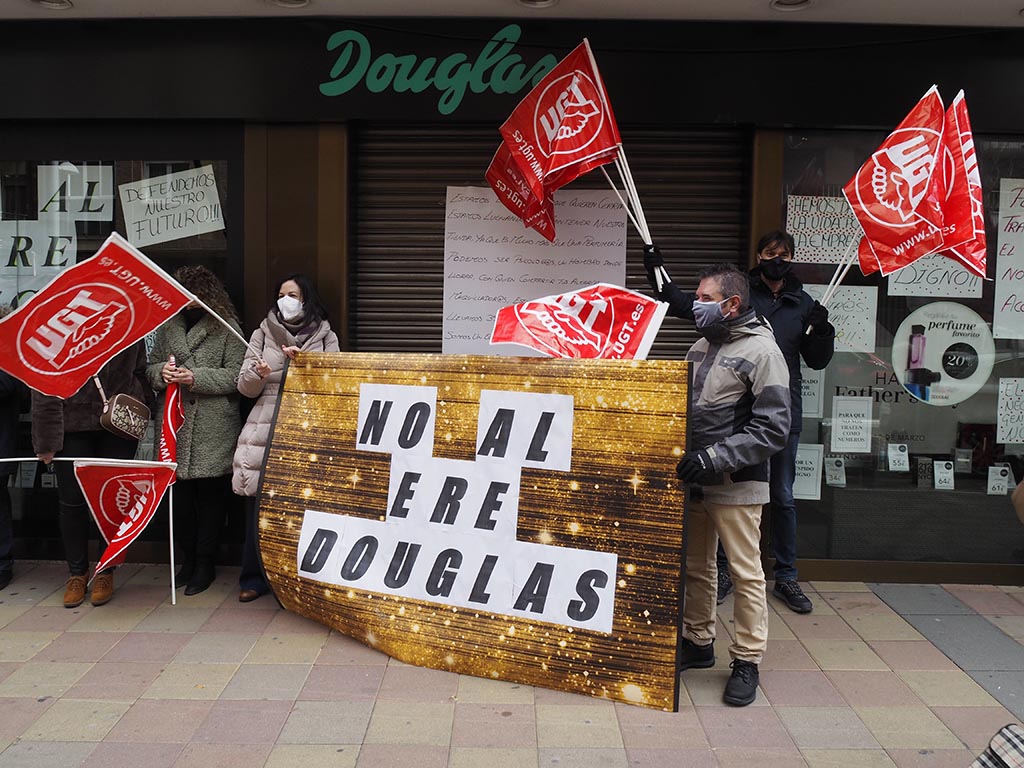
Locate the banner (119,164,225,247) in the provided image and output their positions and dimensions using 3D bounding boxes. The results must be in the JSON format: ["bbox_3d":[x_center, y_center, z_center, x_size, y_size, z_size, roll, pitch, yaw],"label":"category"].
[{"bbox_3d":[-1.832,-0.955,4.470,0.500,0.350,0.012,-12,5,1],"label":"banner"}]

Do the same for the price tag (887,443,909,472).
[{"bbox_3d":[2.141,0.411,4.600,0.110,0.155,0.040,1,5,0],"label":"price tag"}]

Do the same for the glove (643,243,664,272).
[{"bbox_3d":[0.676,-0.610,3.960,0.105,0.140,0.110,2,6,17],"label":"glove"}]

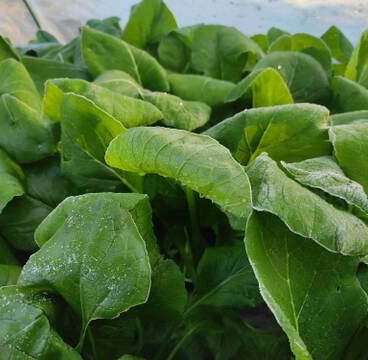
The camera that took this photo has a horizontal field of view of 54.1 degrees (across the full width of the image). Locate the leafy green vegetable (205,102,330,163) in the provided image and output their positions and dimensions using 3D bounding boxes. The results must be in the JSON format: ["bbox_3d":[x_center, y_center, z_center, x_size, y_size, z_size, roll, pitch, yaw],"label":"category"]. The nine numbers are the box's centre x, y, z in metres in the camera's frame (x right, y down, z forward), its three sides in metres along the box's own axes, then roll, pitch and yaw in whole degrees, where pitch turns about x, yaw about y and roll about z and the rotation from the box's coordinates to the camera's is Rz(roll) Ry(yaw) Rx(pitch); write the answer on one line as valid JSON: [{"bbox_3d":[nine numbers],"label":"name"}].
[{"bbox_3d":[0.114,-0.069,0.530,0.161,0.070,0.080,0,28,0],"label":"leafy green vegetable"}]

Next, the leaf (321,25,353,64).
[{"bbox_3d":[0.393,-0.340,0.930,0.069,0.098,0.050,10,30,18],"label":"leaf"}]

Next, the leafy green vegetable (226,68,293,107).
[{"bbox_3d":[0.139,-0.175,0.680,0.114,0.063,0.051,0,31,0],"label":"leafy green vegetable"}]

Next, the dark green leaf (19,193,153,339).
[{"bbox_3d":[-0.099,0.089,0.390,0.114,0.115,0.080,-6,29,-11],"label":"dark green leaf"}]

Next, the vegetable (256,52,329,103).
[{"bbox_3d":[0.215,-0.208,0.740,0.144,0.106,0.064,0,31,0],"label":"vegetable"}]

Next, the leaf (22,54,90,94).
[{"bbox_3d":[-0.281,-0.240,0.820,0.150,0.085,0.065,0,31,0],"label":"leaf"}]

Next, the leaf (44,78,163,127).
[{"bbox_3d":[-0.126,-0.130,0.600,0.174,0.059,0.080,0,28,0],"label":"leaf"}]

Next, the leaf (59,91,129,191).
[{"bbox_3d":[-0.116,-0.051,0.500,0.095,0.130,0.070,0,31,0],"label":"leaf"}]

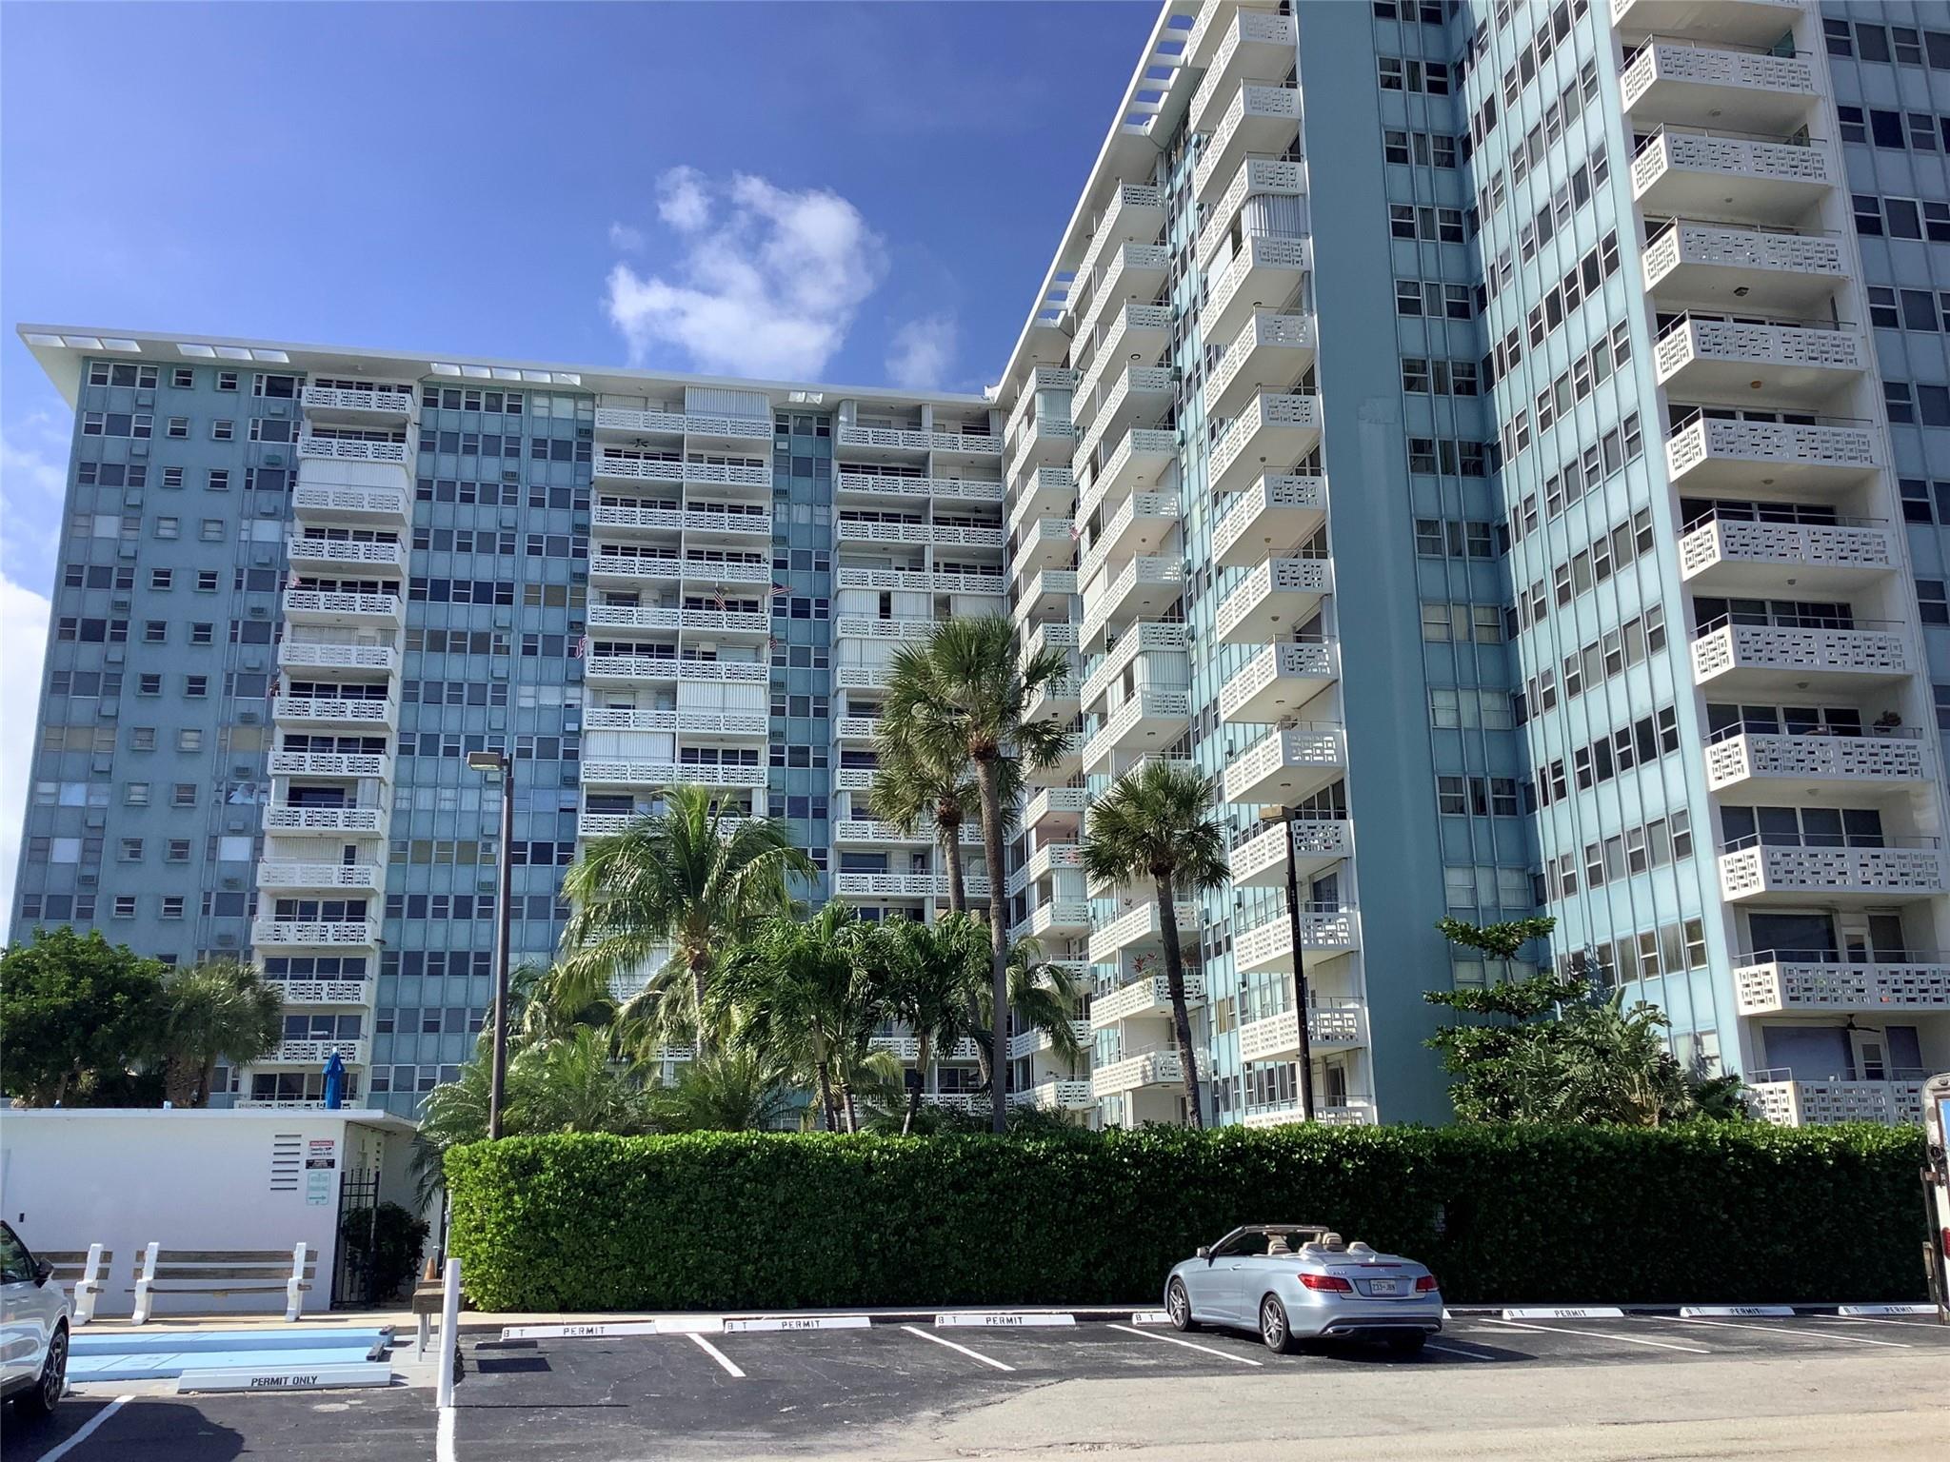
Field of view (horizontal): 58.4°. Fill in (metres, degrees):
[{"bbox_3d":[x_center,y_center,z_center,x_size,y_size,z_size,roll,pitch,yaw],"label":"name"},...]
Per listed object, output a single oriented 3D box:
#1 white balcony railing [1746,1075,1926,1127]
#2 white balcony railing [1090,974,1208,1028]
[{"bbox_3d":[20.246,8.545,39.663,4.713,1.069,1.573,2,-15,-10],"label":"white balcony railing"},{"bbox_3d":[6.581,10.559,67.248,1.903,1.057,9.169,2,-15,-10],"label":"white balcony railing"}]

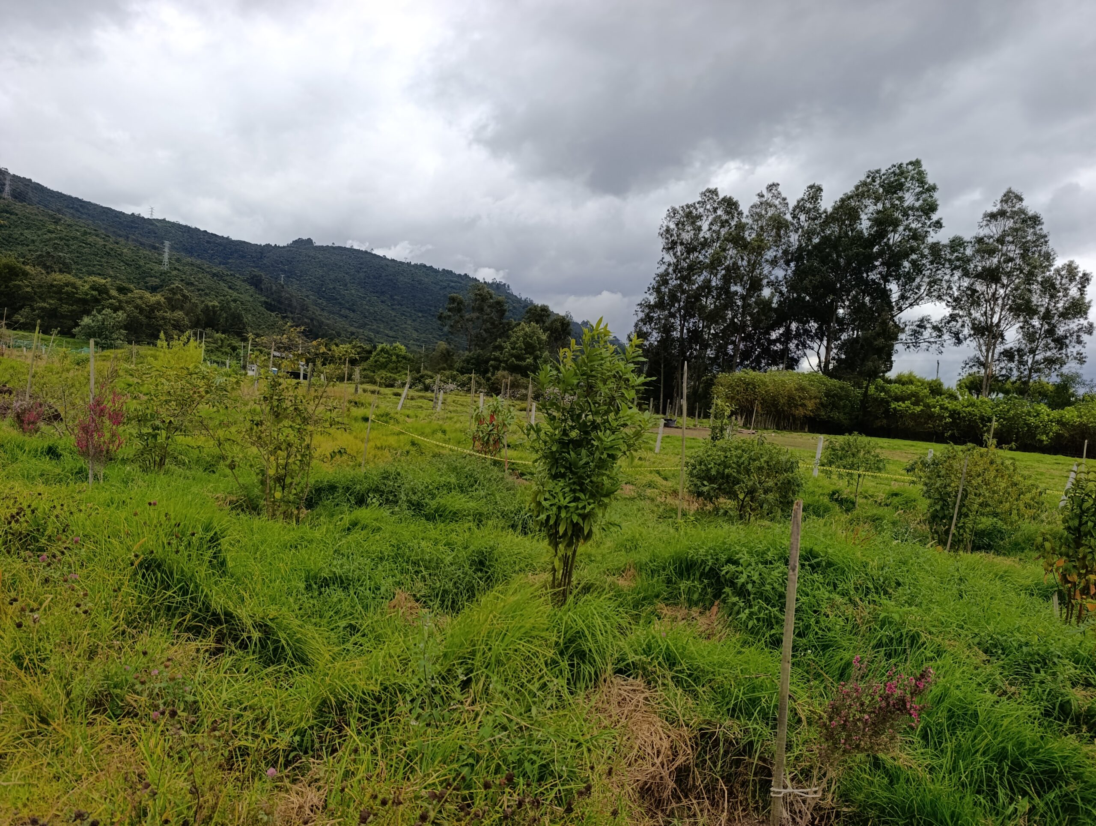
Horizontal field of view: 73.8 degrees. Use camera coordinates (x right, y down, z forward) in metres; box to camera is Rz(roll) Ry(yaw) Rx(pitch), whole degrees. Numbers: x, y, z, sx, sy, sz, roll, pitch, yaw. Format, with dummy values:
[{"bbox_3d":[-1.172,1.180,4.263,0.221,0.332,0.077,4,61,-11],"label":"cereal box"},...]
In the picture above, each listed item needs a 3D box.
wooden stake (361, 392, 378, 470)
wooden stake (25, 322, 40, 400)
[{"bbox_3d":[-2.376,0.258,9.700,0.042,1.045,0.042,10,3,-13],"label":"wooden stake"},{"bbox_3d":[-6.928,-0.637,9.800,0.044,1.214,0.044,8,3,-35],"label":"wooden stake"}]

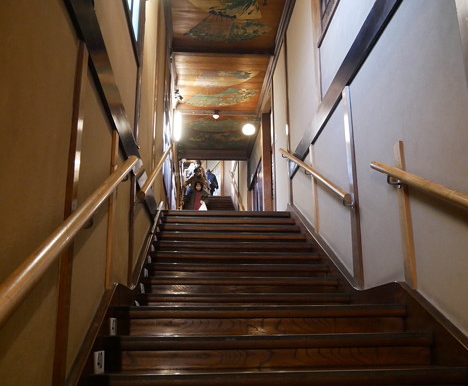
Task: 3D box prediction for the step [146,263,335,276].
[{"bbox_3d":[0.035,0.796,4.950,1.753,0.157,0.315,1,-15,-5],"label":"step"}]

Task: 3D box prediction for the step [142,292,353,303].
[{"bbox_3d":[0.087,0.941,4.285,1.753,0.157,0.315,1,-15,-5],"label":"step"}]

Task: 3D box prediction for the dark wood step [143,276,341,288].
[{"bbox_3d":[0.061,0.869,4.618,1.753,0.157,0.315,1,-15,-5],"label":"dark wood step"}]

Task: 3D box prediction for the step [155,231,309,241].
[{"bbox_3d":[-0.043,0.579,5.948,1.753,0.157,0.315,1,-15,-5],"label":"step"}]

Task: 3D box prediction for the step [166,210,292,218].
[{"bbox_3d":[-0.120,0.361,6.945,1.753,0.157,0.315,1,-15,-5],"label":"step"}]

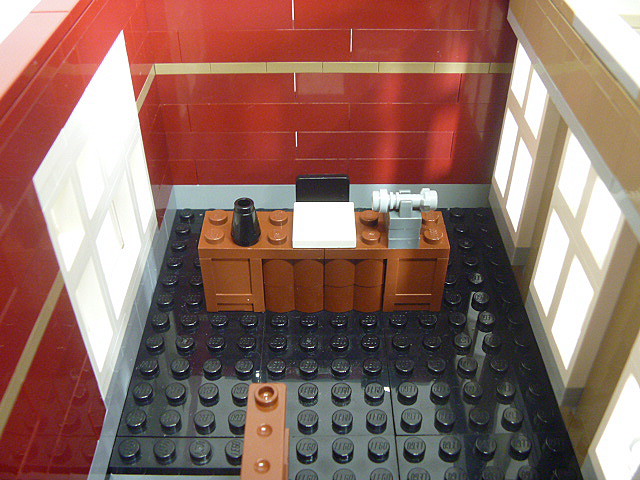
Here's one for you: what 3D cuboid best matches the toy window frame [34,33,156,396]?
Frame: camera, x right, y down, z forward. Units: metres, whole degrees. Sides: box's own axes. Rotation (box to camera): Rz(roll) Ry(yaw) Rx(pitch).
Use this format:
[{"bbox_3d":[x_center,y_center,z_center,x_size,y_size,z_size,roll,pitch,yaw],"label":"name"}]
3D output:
[{"bbox_3d":[-0.050,-0.007,0.148,0.007,0.059,0.064,0,39,0],"label":"toy window frame"}]

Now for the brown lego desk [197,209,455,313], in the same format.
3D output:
[{"bbox_3d":[0.001,0.006,0.178,0.064,0.023,0.016,0,39,0],"label":"brown lego desk"}]

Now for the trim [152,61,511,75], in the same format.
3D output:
[{"bbox_3d":[0.004,-0.051,0.187,0.104,0.003,0.006,0,39,0],"label":"trim"}]

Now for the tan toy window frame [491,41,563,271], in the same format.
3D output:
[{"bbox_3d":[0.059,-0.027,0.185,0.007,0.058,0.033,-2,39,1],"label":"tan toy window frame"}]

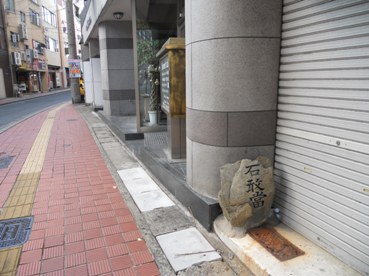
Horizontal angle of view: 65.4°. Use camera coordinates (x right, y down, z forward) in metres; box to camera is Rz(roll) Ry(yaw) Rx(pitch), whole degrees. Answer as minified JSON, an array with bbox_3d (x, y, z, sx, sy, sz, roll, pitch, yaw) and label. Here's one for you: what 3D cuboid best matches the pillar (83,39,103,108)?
[{"bbox_3d":[-3.801,-2.635,11.907,0.720,2.750,0.900,-4,11,-14],"label":"pillar"}]

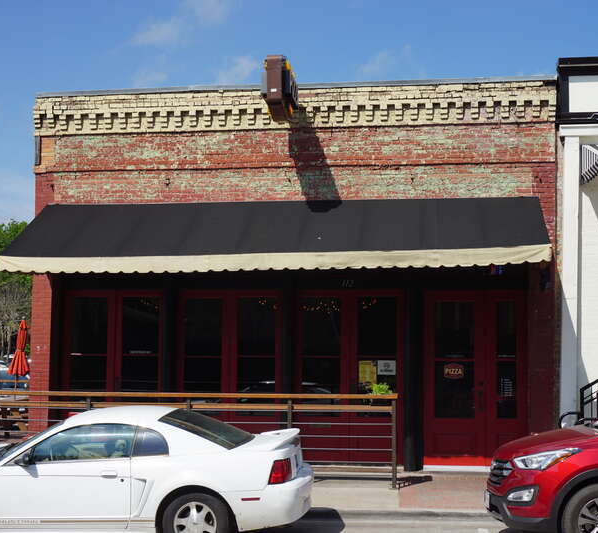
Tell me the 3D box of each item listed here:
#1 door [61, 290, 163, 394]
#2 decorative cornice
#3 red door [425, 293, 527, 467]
[{"bbox_3d":[-2.825,1.649,14.330,1.591,2.579,0.120,0,-4,7],"label":"door"},{"bbox_3d":[-0.180,-2.309,13.915,7.620,0.660,0.280,0,-4,7],"label":"decorative cornice"},{"bbox_3d":[2.525,1.566,13.665,1.461,2.447,0.120,0,-4,7],"label":"red door"}]

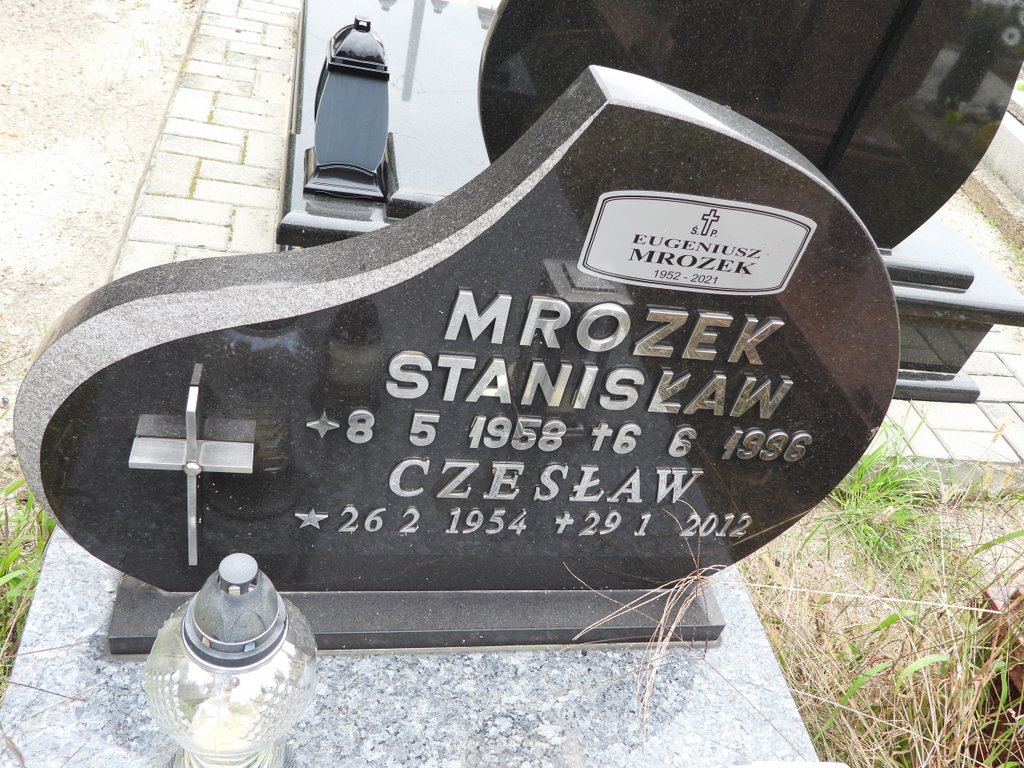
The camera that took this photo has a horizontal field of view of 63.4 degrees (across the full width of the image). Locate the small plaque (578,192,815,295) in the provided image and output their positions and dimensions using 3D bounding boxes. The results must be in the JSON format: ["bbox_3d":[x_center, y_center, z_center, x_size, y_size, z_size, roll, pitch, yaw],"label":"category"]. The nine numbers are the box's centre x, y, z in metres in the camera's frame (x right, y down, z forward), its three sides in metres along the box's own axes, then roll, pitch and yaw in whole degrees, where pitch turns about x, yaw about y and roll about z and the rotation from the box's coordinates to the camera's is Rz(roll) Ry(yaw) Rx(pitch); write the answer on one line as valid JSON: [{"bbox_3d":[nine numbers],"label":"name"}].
[{"bbox_3d":[0.158,-0.114,0.694,0.198,0.086,0.006,4,40,-15],"label":"small plaque"}]

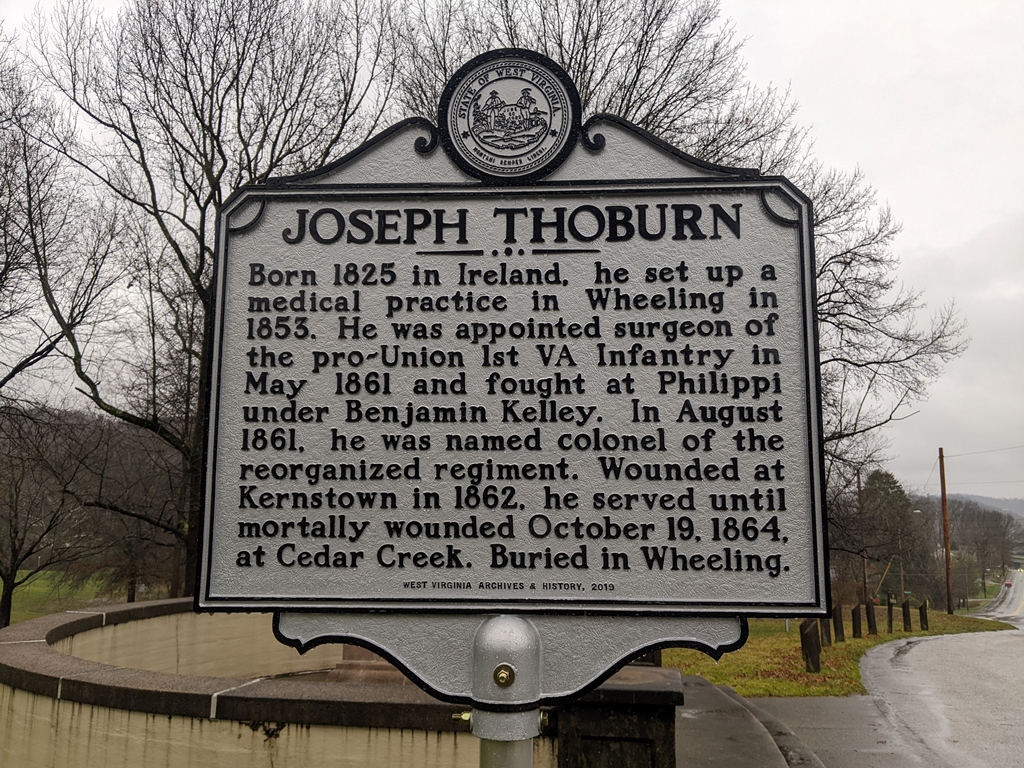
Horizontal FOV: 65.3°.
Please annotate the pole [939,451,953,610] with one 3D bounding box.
[{"bbox_3d":[23.424,7.869,43.095,0.250,8.873,0.250,-3,-9,28],"label":"pole"}]

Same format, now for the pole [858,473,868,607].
[{"bbox_3d":[27.991,12.351,63.717,0.270,11.085,0.270,-3,-9,23],"label":"pole"}]

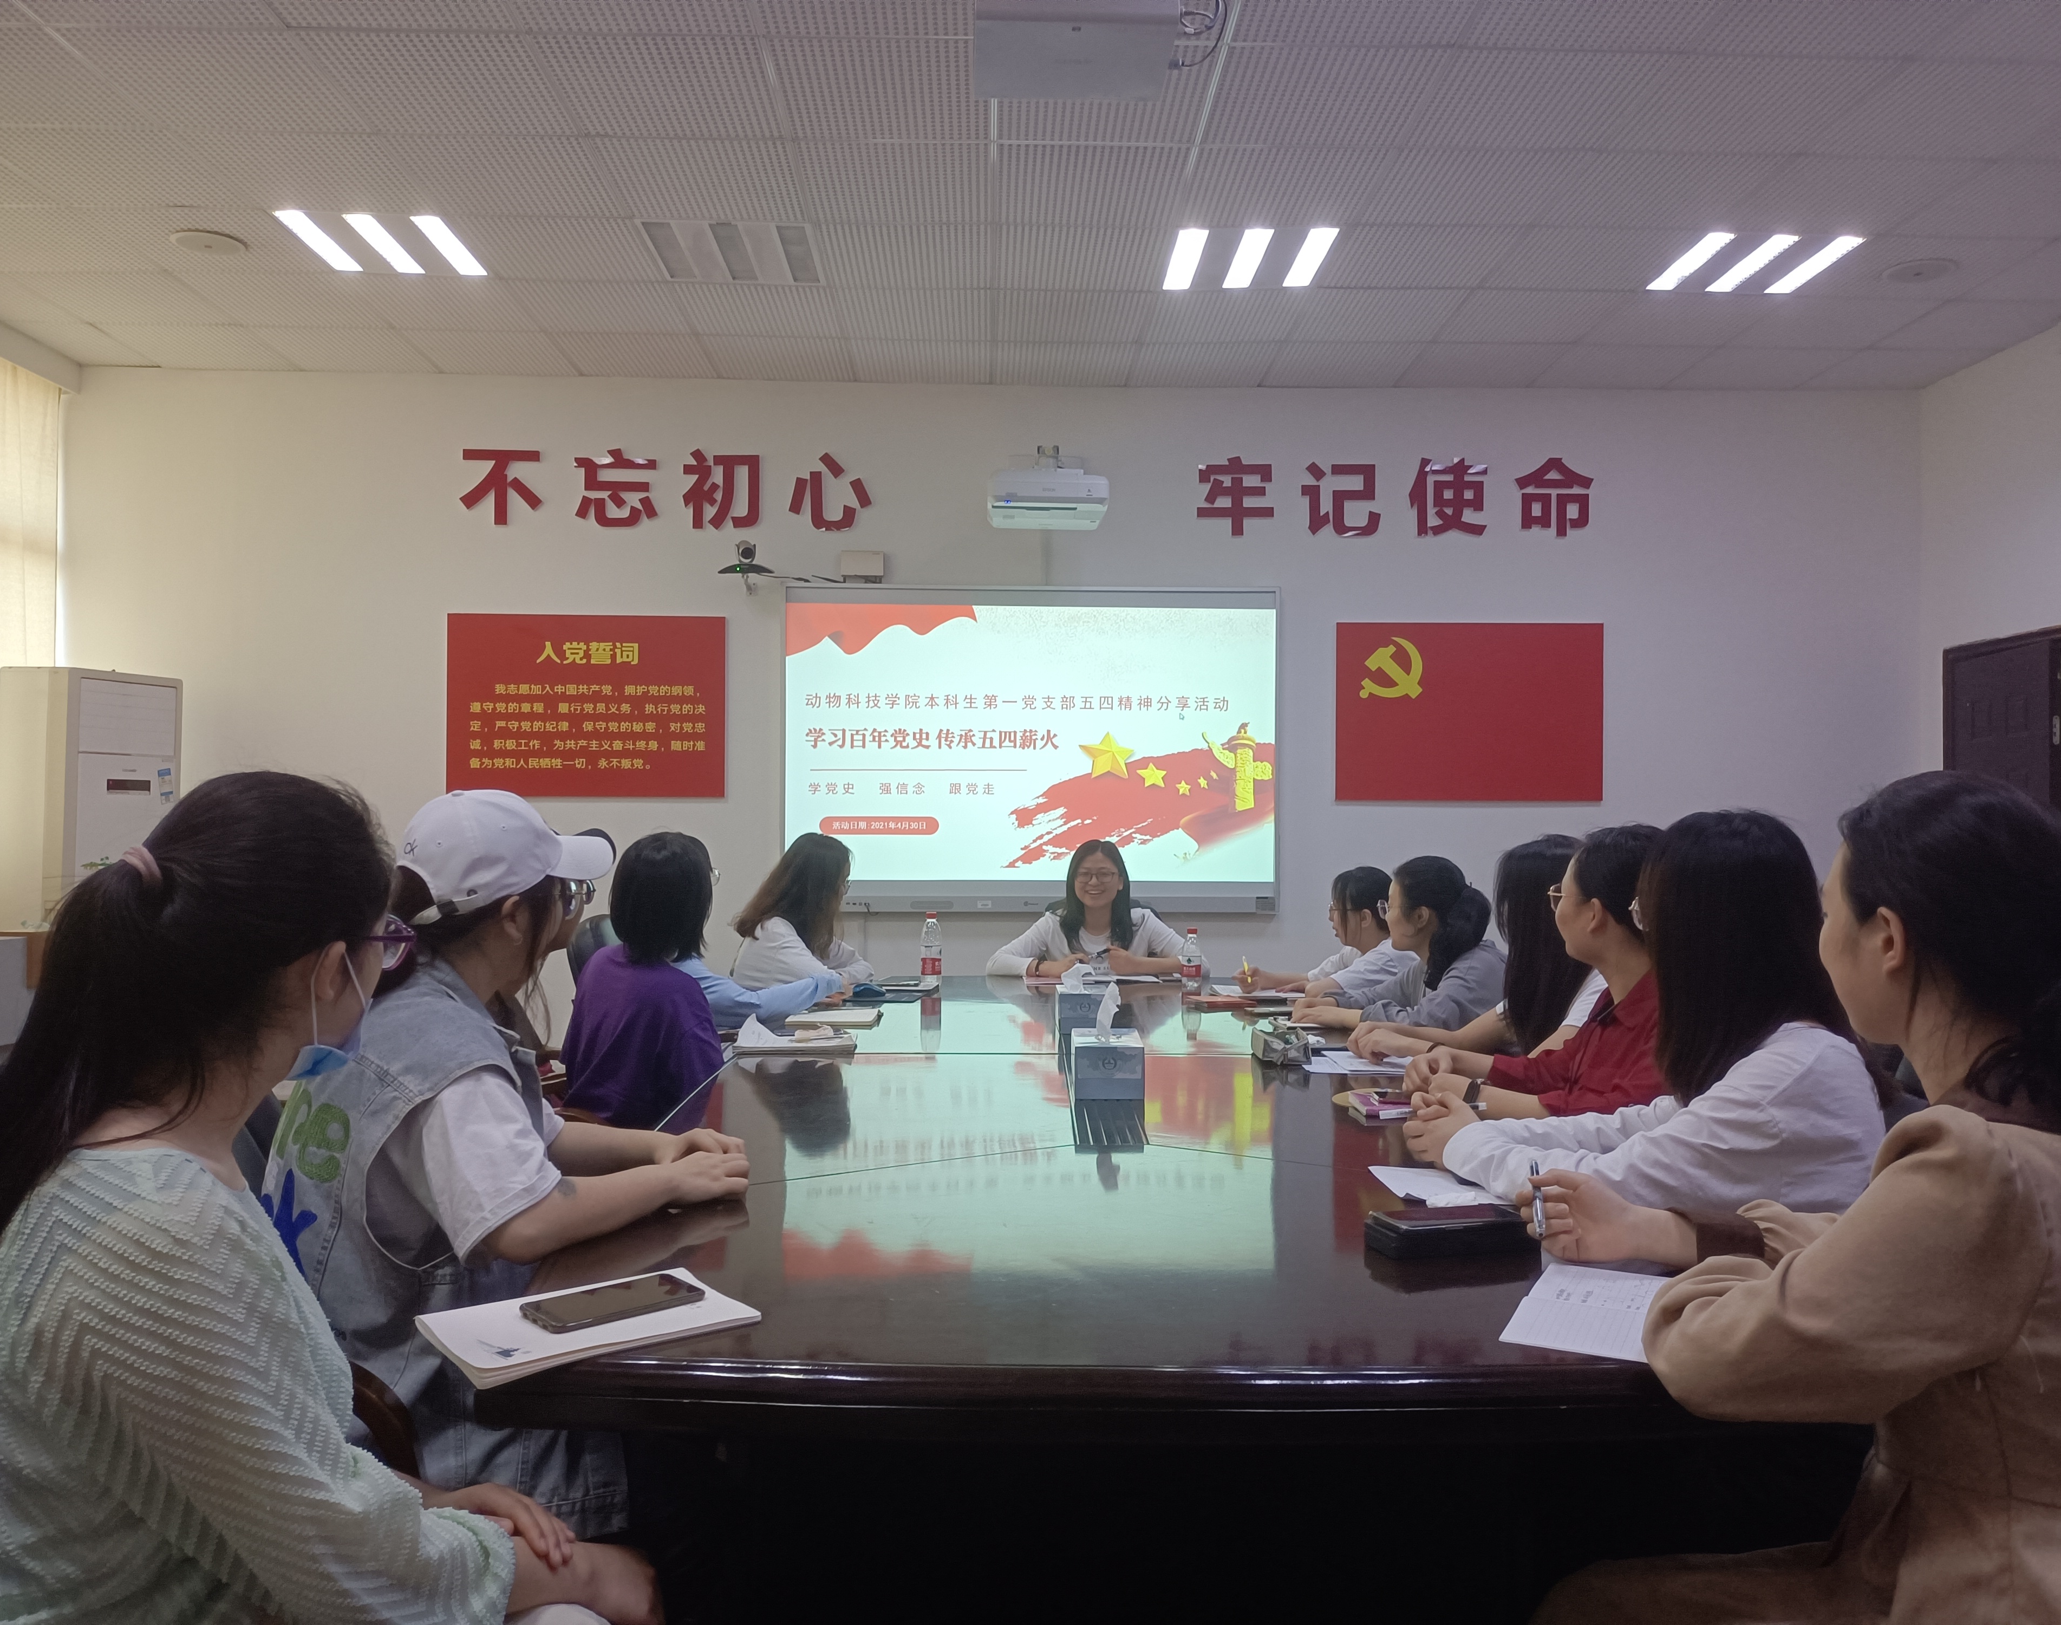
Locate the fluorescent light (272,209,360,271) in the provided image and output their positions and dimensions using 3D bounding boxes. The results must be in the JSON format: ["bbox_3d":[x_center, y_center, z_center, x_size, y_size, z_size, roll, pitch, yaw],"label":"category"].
[{"bbox_3d":[-2.445,-1.970,5.388,0.100,0.045,0.540,0,-2,-2],"label":"fluorescent light"}]

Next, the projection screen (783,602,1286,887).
[{"bbox_3d":[0.011,-0.307,6.883,2.190,1.250,0.050,0,-2,-2],"label":"projection screen"}]

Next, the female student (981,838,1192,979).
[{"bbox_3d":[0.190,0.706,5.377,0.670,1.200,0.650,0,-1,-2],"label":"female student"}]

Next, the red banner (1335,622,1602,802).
[{"bbox_3d":[1.960,-0.446,6.955,1.200,0.800,0.025,0,-2,-2],"label":"red banner"}]

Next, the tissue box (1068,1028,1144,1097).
[{"bbox_3d":[0.145,0.468,2.908,0.122,0.092,0.235,0,-1,1],"label":"tissue box"}]

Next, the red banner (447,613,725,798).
[{"bbox_3d":[-1.940,-0.465,6.833,1.200,0.795,0.020,0,-1,-2],"label":"red banner"}]

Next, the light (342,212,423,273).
[{"bbox_3d":[-2.230,-1.968,5.414,0.100,0.045,0.540,0,-2,-2],"label":"light"}]

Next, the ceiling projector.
[{"bbox_3d":[0.066,-1.293,6.334,0.465,0.200,0.420,0,-1,-2],"label":"ceiling projector"}]

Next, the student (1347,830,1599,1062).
[{"bbox_3d":[0.984,0.669,3.258,0.680,1.220,0.470,0,-1,-2],"label":"student"}]

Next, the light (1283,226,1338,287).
[{"bbox_3d":[0.986,-1.952,5.502,0.100,0.045,0.540,0,-2,-2],"label":"light"}]

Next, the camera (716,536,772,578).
[{"bbox_3d":[-1.208,-1.081,6.656,0.238,0.148,0.155,0,-1,-2],"label":"camera"}]

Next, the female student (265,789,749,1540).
[{"bbox_3d":[-0.635,0.603,1.918,0.610,1.270,0.480,1,-2,-35],"label":"female student"}]

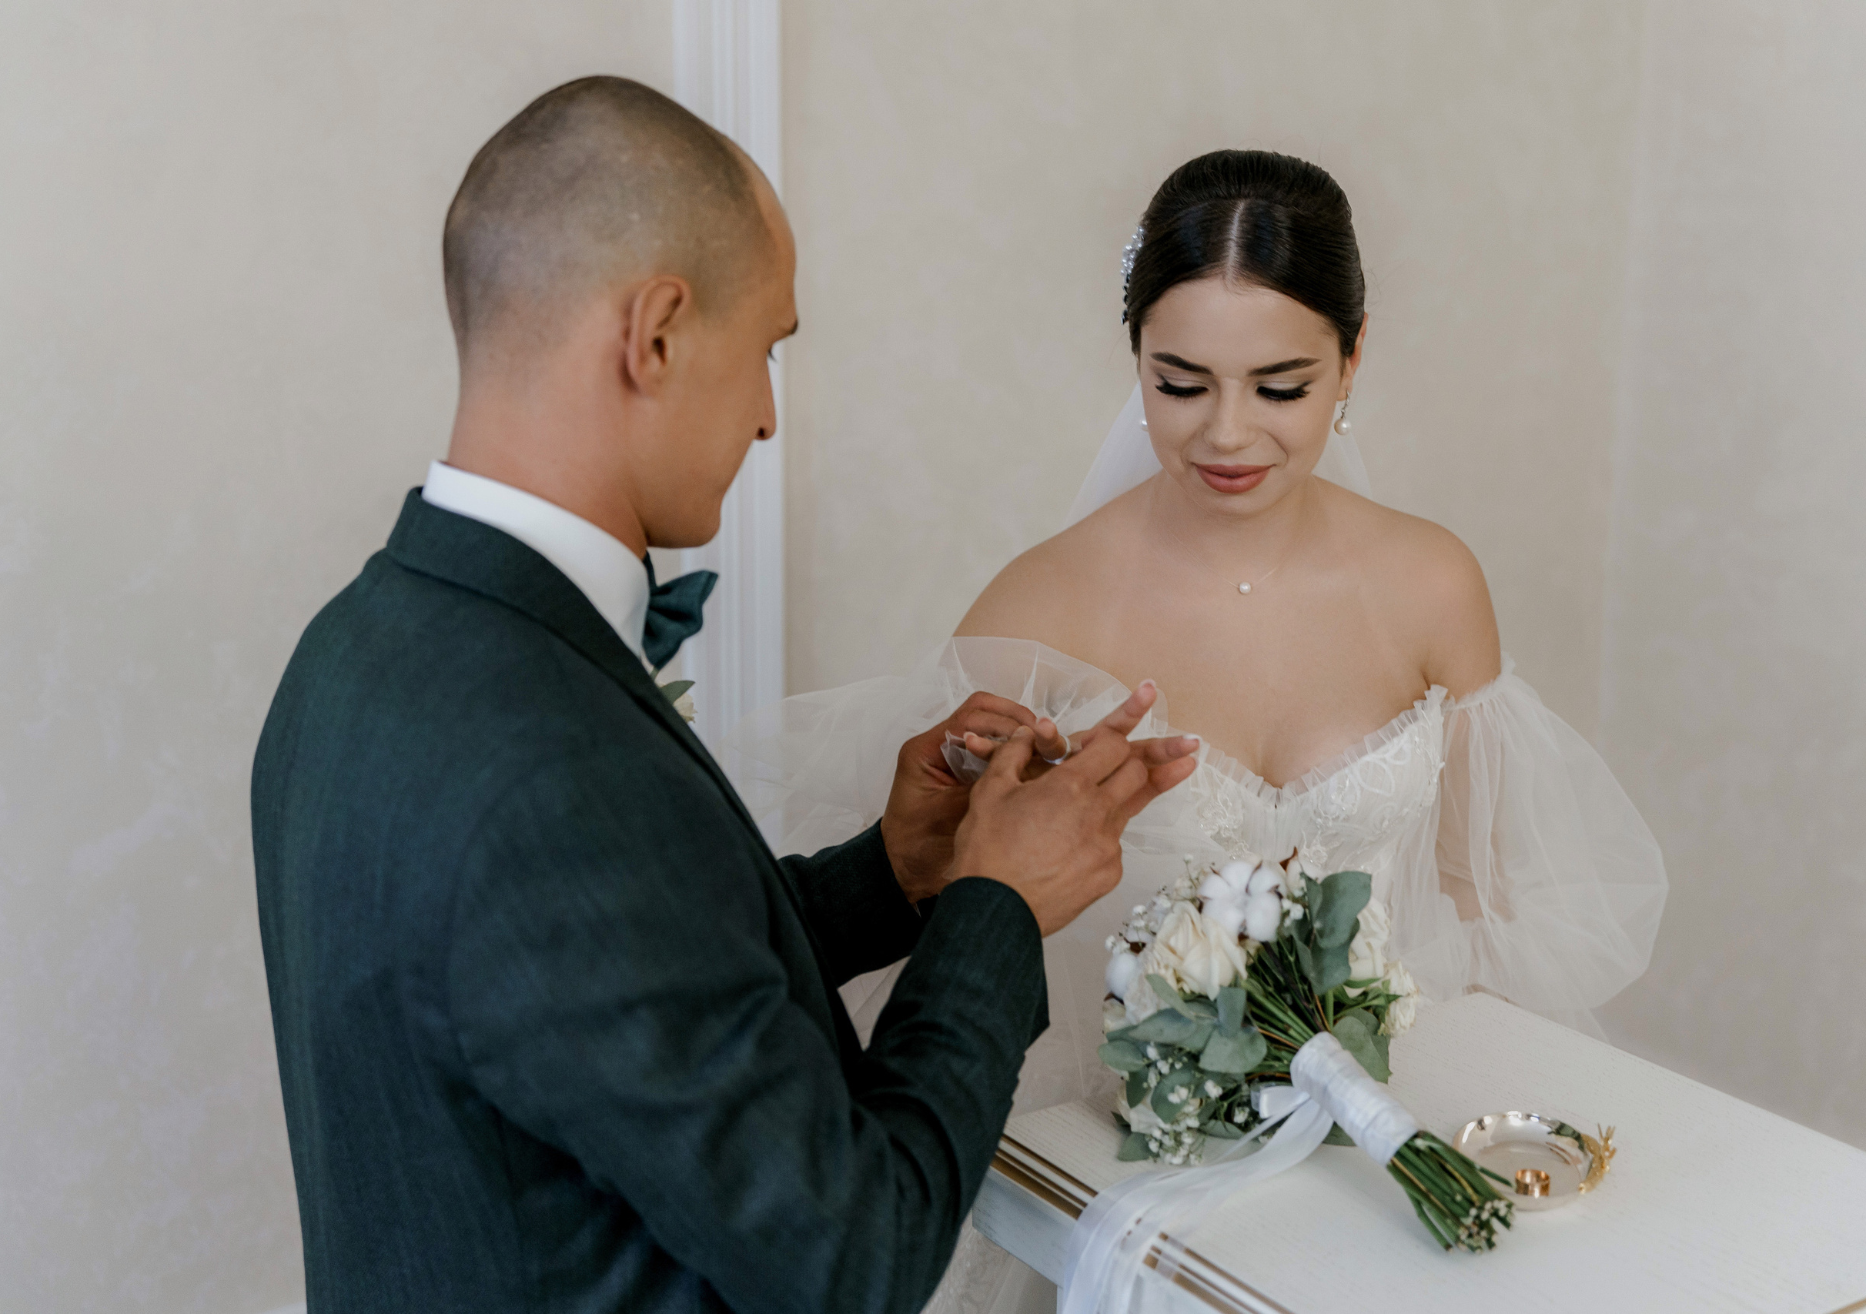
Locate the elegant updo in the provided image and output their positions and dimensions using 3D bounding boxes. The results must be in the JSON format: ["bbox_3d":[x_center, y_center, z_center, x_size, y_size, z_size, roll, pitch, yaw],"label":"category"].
[{"bbox_3d":[0.218,-0.271,1.560,0.163,0.162,0.205,3,27,12],"label":"elegant updo"}]

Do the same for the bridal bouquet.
[{"bbox_3d":[0.231,0.249,1.316,0.225,0.215,0.269,-8,39,-35],"label":"bridal bouquet"}]

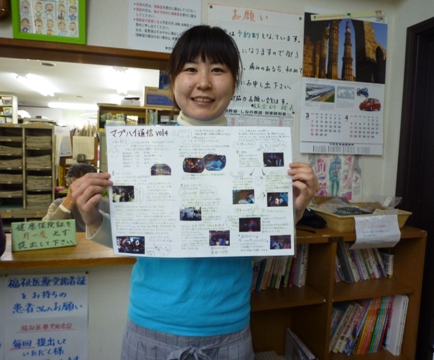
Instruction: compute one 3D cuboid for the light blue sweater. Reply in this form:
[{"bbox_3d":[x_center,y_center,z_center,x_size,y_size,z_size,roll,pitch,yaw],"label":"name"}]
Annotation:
[{"bbox_3d":[-0.050,0.110,0.935,0.470,0.580,0.270,2,4,2],"label":"light blue sweater"}]

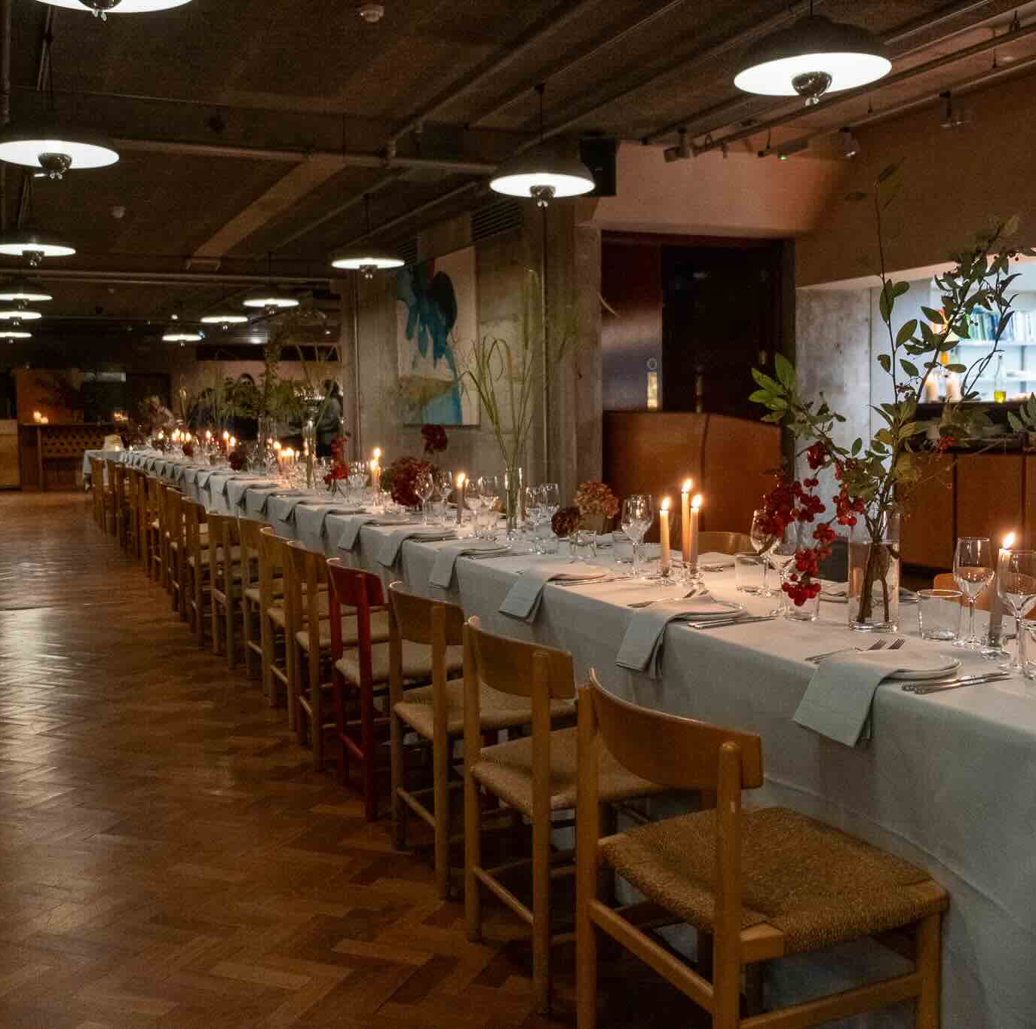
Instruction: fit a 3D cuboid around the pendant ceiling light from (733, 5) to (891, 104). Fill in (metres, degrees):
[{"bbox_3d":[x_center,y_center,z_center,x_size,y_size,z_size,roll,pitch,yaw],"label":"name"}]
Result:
[{"bbox_3d":[1.278,-1.982,5.048,0.670,0.380,0.670,-1,5,0],"label":"pendant ceiling light"}]

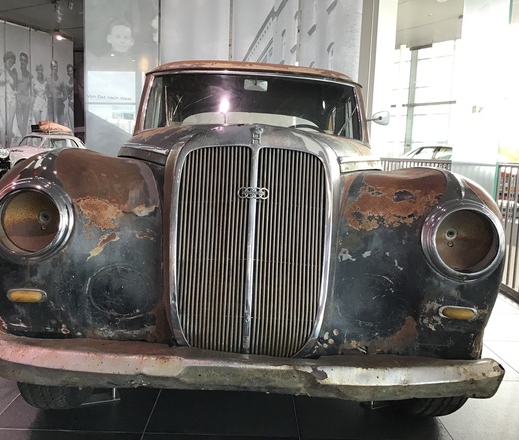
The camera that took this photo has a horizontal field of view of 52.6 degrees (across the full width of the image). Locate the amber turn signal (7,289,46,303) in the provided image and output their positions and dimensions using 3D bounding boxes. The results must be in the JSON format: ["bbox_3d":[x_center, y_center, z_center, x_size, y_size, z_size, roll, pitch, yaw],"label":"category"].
[{"bbox_3d":[-0.716,0.233,1.619,0.118,0.043,0.030,3,7,5],"label":"amber turn signal"}]

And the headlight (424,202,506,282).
[{"bbox_3d":[0.634,0.064,1.633,0.245,0.245,0.100,2,7,-2],"label":"headlight"}]

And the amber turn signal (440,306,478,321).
[{"bbox_3d":[0.624,0.294,1.656,0.118,0.043,0.030,1,7,-8],"label":"amber turn signal"}]

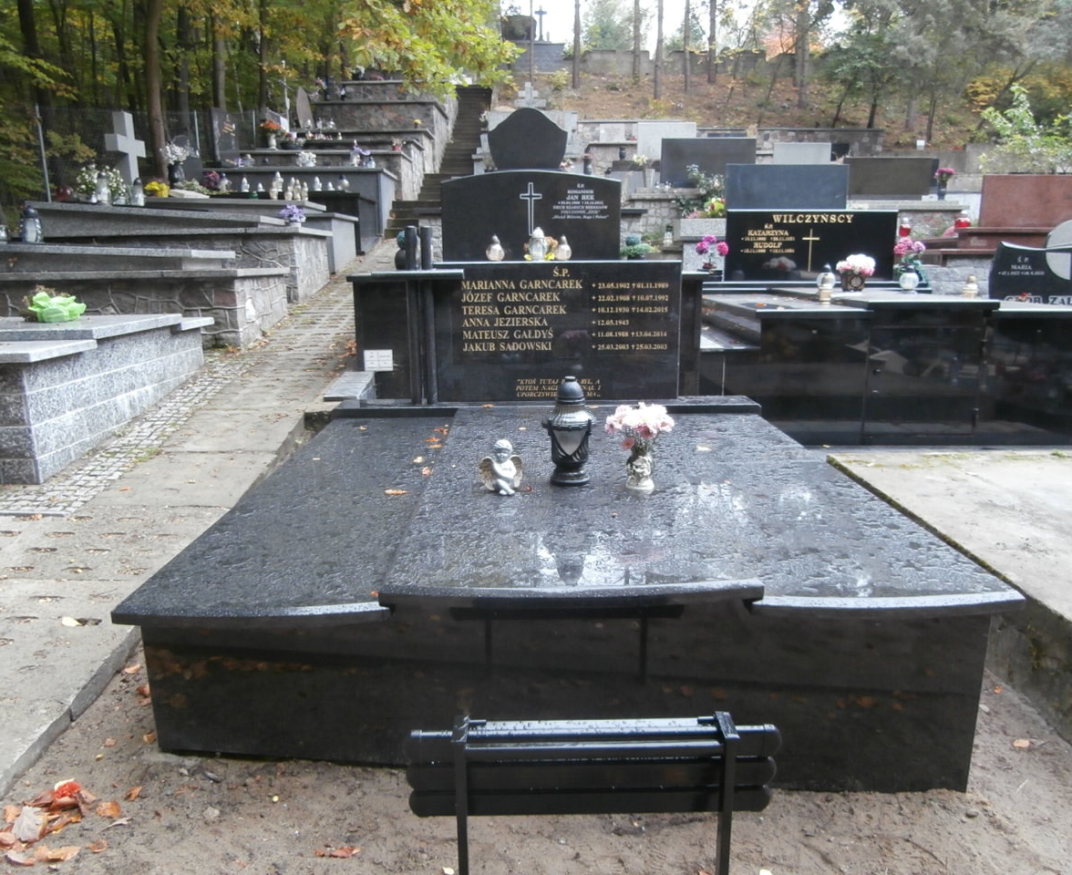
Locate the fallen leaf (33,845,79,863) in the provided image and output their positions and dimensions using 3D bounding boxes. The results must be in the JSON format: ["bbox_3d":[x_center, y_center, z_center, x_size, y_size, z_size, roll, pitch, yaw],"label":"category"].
[{"bbox_3d":[-1.126,0.977,1.899,0.112,0.025,0.060,-1,13,-1],"label":"fallen leaf"}]

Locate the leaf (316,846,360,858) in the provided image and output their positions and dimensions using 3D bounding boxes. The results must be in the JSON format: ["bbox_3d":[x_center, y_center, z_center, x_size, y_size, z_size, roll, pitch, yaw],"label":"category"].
[{"bbox_3d":[-0.479,1.007,1.965,0.105,0.020,0.050,-1,13,-1],"label":"leaf"}]

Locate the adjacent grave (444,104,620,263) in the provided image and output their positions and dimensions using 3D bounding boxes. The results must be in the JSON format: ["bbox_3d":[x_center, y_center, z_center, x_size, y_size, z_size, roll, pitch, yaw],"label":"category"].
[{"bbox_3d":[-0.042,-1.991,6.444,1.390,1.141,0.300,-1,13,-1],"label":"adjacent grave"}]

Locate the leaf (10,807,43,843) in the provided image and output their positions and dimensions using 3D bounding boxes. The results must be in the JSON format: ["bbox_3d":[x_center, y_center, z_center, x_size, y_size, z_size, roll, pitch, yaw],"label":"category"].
[{"bbox_3d":[-1.234,0.942,1.965,0.085,0.040,0.100,-1,13,-1],"label":"leaf"}]

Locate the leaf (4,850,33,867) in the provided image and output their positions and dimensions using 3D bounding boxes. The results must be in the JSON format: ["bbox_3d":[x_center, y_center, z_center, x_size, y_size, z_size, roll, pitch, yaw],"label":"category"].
[{"bbox_3d":[-1.208,0.980,1.885,0.078,0.025,0.050,-1,13,-1],"label":"leaf"}]

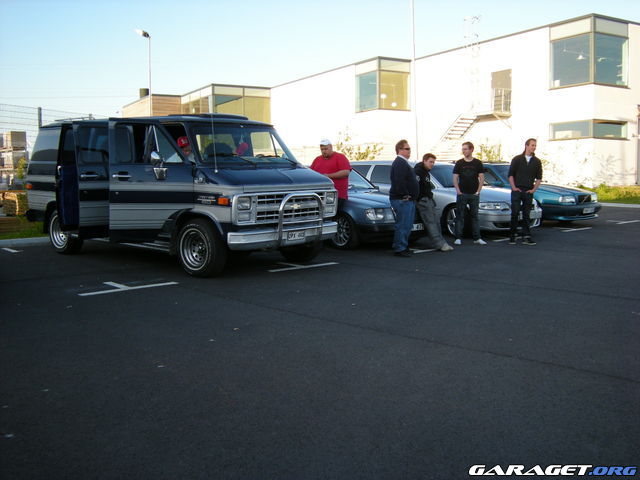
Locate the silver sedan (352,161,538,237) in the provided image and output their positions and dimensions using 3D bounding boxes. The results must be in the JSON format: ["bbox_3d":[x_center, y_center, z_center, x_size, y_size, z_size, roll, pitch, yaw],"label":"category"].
[{"bbox_3d":[2.218,-0.928,14.303,1.810,1.480,4.700,-4,8,-35],"label":"silver sedan"}]

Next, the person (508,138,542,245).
[{"bbox_3d":[3.555,-0.837,12.151,0.550,1.800,0.360,0,6,-2],"label":"person"}]

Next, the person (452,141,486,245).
[{"bbox_3d":[2.565,-0.817,12.104,0.530,1.760,0.340,1,7,5],"label":"person"}]

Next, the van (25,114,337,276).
[{"bbox_3d":[-2.229,-0.787,10.266,5.050,2.060,2.060,6,9,42],"label":"van"}]

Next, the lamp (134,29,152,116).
[{"bbox_3d":[-6.755,-4.829,26.629,0.800,6.350,0.280,-4,8,-35],"label":"lamp"}]

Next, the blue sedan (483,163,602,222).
[{"bbox_3d":[4.228,-1.155,16.618,1.770,1.430,4.660,-4,8,-35],"label":"blue sedan"}]

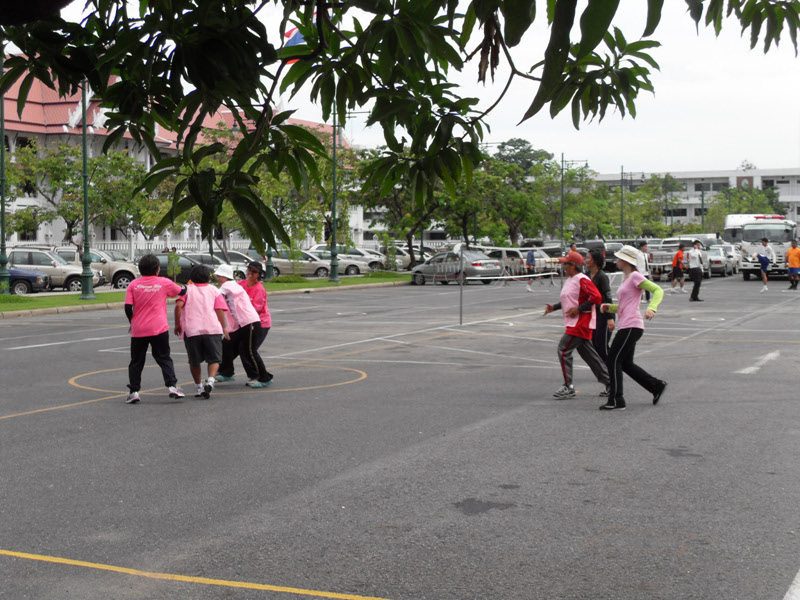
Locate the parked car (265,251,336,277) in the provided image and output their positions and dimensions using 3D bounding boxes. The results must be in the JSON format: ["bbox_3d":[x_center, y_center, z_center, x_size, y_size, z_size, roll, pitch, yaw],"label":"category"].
[{"bbox_3d":[-5.055,-1.894,64.967,4.000,1.500,1.700,-1,3,-6],"label":"parked car"}]

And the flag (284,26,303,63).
[{"bbox_3d":[-6.408,-18.728,90.000,3.800,3.000,0.400,0,3,10],"label":"flag"}]

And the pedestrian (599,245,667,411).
[{"bbox_3d":[2.300,0.262,12.564,0.680,1.610,0.520,0,3,0],"label":"pedestrian"}]

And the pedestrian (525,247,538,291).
[{"bbox_3d":[4.493,-1.092,43.264,0.480,1.580,0.450,1,3,17],"label":"pedestrian"}]

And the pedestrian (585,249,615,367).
[{"bbox_3d":[2.379,0.178,15.065,0.450,1.570,0.480,-1,3,-16],"label":"pedestrian"}]

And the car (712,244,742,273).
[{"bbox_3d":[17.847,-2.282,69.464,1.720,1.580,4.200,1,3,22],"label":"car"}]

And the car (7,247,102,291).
[{"bbox_3d":[-12.605,-1.081,46.062,4.100,1.710,1.700,-1,3,-5],"label":"car"}]

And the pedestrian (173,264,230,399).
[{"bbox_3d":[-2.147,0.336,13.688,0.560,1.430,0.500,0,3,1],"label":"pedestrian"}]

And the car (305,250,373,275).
[{"bbox_3d":[-3.785,-2.019,68.468,4.400,1.430,1.690,-1,3,-6],"label":"car"}]

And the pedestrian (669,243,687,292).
[{"bbox_3d":[8.968,-1.025,40.765,0.550,1.550,0.480,0,3,-6],"label":"pedestrian"}]

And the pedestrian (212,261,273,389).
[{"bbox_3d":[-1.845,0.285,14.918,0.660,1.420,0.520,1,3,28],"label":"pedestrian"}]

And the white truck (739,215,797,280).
[{"bbox_3d":[16.694,-2.313,56.238,2.300,2.750,7.200,1,3,22],"label":"white truck"}]

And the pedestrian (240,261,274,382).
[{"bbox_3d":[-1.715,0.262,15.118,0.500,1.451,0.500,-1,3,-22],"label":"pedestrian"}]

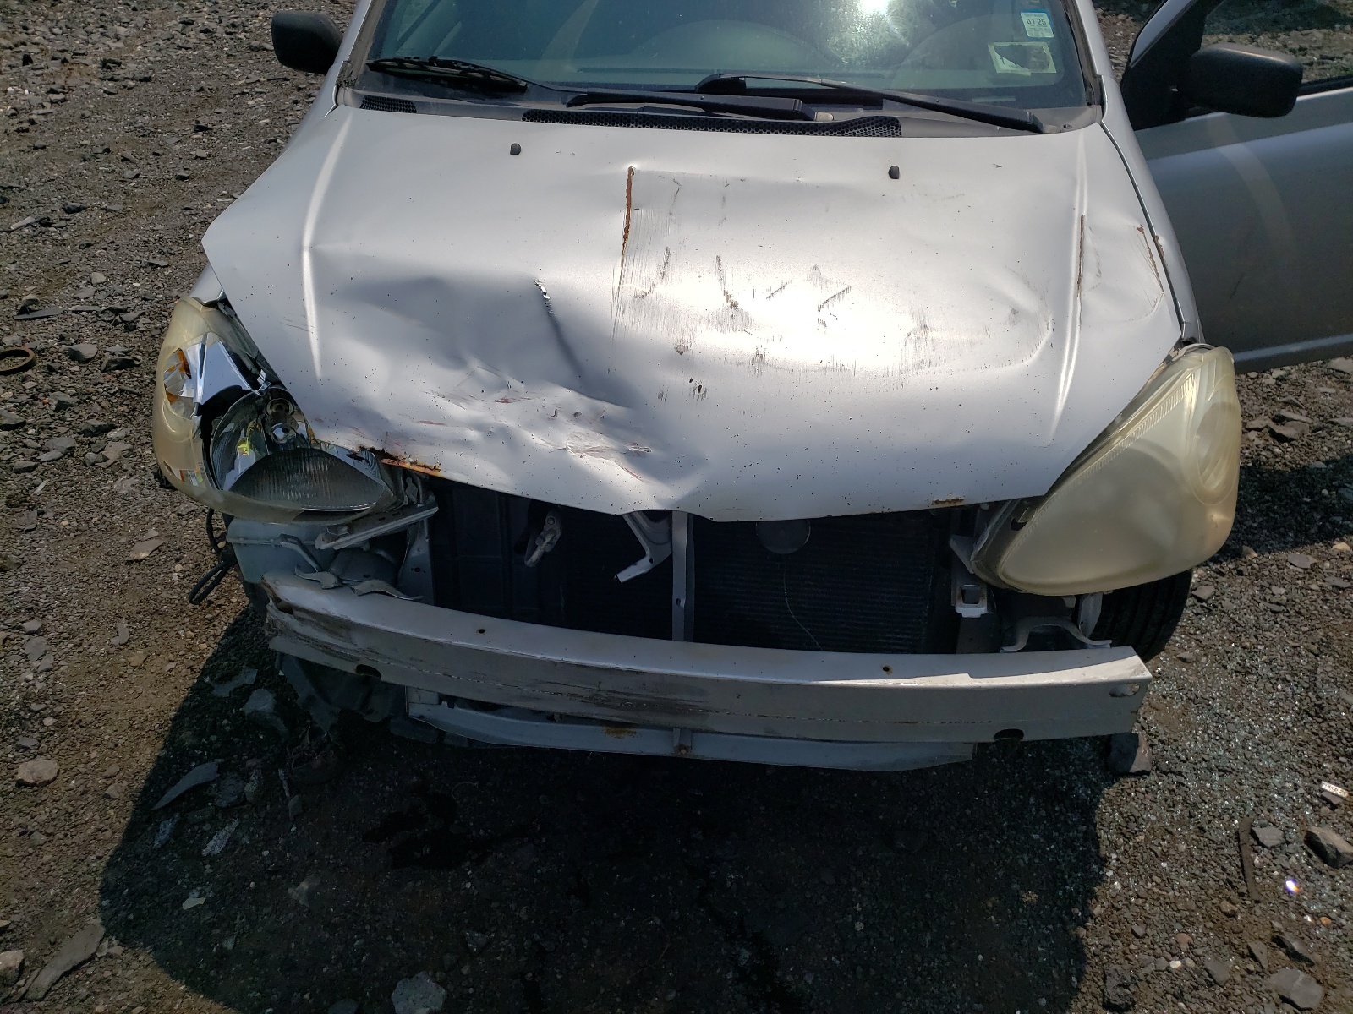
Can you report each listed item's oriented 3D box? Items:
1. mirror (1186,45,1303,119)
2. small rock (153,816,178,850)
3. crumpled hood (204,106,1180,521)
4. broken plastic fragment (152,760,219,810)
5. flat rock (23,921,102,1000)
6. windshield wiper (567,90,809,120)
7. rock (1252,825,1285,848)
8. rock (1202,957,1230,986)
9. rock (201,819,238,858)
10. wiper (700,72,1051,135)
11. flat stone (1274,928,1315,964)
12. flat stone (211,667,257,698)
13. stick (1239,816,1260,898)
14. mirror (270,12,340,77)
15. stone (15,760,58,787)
[{"bbox_3d":[1.088,-0.828,1.966,0.110,0.130,0.185,-10,35,-14],"label":"mirror"},{"bbox_3d":[-0.868,0.554,1.726,0.024,0.015,0.060,8,37,9],"label":"small rock"},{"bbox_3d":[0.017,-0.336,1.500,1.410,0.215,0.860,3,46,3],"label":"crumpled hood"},{"bbox_3d":[-0.878,0.503,1.823,0.128,0.022,0.048,-27,43,-34],"label":"broken plastic fragment"},{"bbox_3d":[-0.919,0.695,1.532,0.047,0.030,0.130,15,37,21],"label":"flat rock"},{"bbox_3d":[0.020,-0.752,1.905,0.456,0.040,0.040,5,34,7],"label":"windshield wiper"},{"bbox_3d":[1.012,0.564,1.738,0.043,0.023,0.035,-1,37,-2],"label":"rock"},{"bbox_3d":[0.822,0.707,1.547,0.036,0.020,0.039,-1,37,-2],"label":"rock"},{"bbox_3d":[-0.786,0.571,1.752,0.029,0.018,0.069,7,39,9],"label":"rock"},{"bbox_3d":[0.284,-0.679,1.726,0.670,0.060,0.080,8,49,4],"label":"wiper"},{"bbox_3d":[0.952,0.681,1.562,0.037,0.022,0.056,-8,35,-12],"label":"flat stone"},{"bbox_3d":[-0.878,0.359,2.039,0.059,0.018,0.093,21,39,28],"label":"flat stone"},{"bbox_3d":[0.963,0.589,1.708,0.021,0.015,0.165,13,38,15],"label":"stick"},{"bbox_3d":[-0.785,-1.030,2.262,0.185,0.130,0.110,1,34,2],"label":"mirror"},{"bbox_3d":[-1.146,0.477,1.821,0.066,0.024,0.045,-8,38,-11],"label":"stone"}]

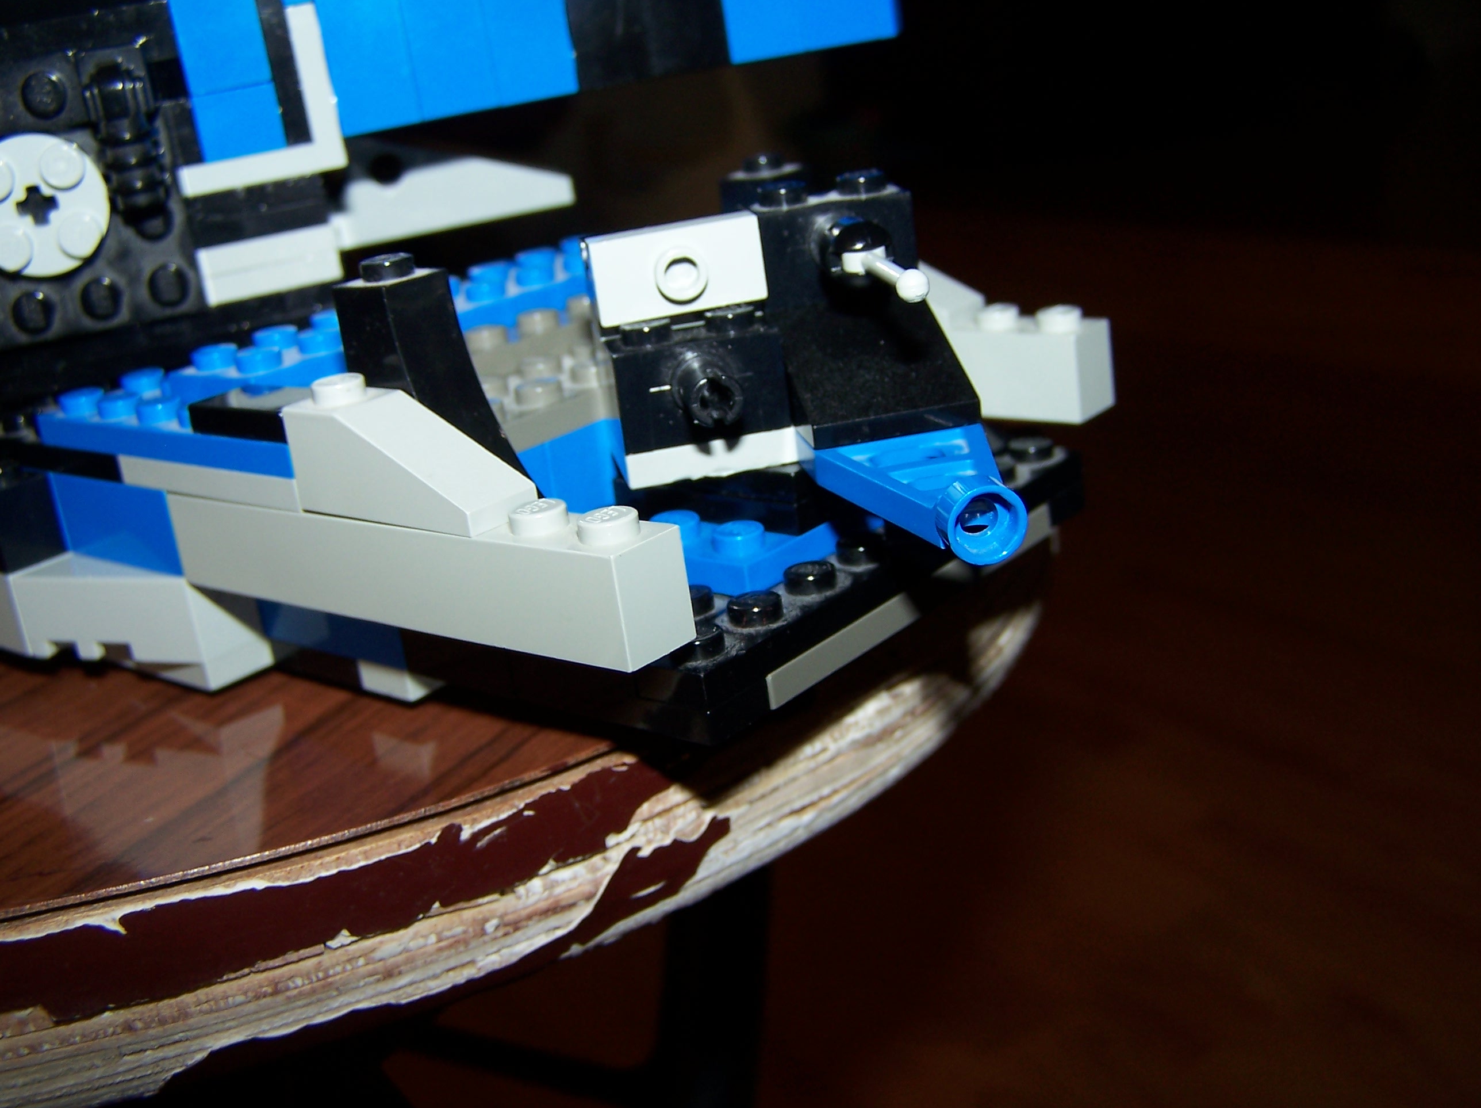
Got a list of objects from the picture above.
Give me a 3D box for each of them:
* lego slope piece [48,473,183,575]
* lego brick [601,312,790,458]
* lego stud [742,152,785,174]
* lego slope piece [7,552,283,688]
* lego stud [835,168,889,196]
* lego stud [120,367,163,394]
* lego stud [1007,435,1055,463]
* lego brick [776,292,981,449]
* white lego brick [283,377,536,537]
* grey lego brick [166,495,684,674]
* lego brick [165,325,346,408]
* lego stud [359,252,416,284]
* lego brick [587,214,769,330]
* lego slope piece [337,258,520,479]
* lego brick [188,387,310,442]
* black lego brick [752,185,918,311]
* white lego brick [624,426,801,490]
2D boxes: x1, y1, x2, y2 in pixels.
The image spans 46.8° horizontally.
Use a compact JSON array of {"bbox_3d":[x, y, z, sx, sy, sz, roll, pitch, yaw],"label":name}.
[{"bbox_3d":[-0.064,-0.005,0.185,0.024,0.010,0.008,8,24,40],"label":"lego slope piece"},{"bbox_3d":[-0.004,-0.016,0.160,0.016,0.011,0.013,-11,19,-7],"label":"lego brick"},{"bbox_3d":[0.003,-0.045,0.197,0.005,0.002,0.005,8,24,40],"label":"lego stud"},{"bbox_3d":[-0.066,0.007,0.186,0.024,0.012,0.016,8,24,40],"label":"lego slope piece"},{"bbox_3d":[0.012,-0.036,0.167,0.005,0.002,0.005,-11,19,-7],"label":"lego stud"},{"bbox_3d":[-0.067,-0.019,0.193,0.005,0.002,0.005,8,24,40],"label":"lego stud"},{"bbox_3d":[0.032,-0.011,0.187,0.005,0.002,0.005,-7,18,3],"label":"lego stud"},{"bbox_3d":[0.012,-0.019,0.164,0.016,0.010,0.024,-11,19,-7],"label":"lego brick"},{"bbox_3d":[-0.030,-0.009,0.151,0.024,0.011,0.008,8,24,40],"label":"white lego brick"},{"bbox_3d":[-0.031,-0.001,0.157,0.064,0.011,0.008,8,24,40],"label":"grey lego brick"},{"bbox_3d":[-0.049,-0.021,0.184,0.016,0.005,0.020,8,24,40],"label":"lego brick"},{"bbox_3d":[-0.032,-0.026,0.158,0.005,0.002,0.005,-7,18,3],"label":"lego stud"},{"bbox_3d":[-0.006,-0.027,0.159,0.016,0.008,0.005,-11,19,-7],"label":"lego brick"},{"bbox_3d":[-0.025,-0.012,0.157,0.024,0.030,0.008,8,24,40],"label":"lego slope piece"},{"bbox_3d":[-0.045,-0.014,0.164,0.016,0.003,0.008,8,24,40],"label":"lego brick"},{"bbox_3d":[0.009,-0.030,0.168,0.016,0.010,0.008,-11,19,-7],"label":"black lego brick"},{"bbox_3d":[-0.003,-0.010,0.164,0.016,0.003,0.008,-11,19,-7],"label":"white lego brick"}]

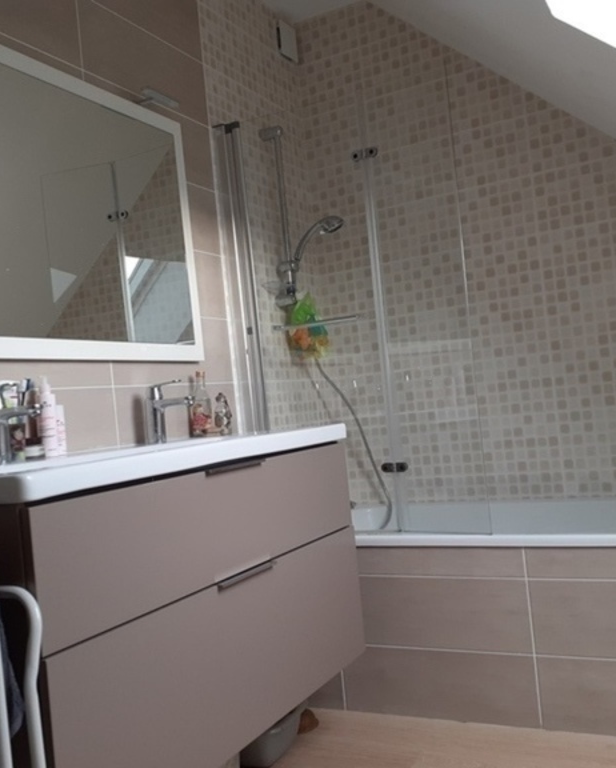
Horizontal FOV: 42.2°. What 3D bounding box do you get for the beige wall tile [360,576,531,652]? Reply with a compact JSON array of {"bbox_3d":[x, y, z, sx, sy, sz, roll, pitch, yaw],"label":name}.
[{"bbox_3d":[0.354,0.672,2.344,0.592,0.206,0.013,-6,-2,27],"label":"beige wall tile"}]

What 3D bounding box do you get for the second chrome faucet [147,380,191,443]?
[{"bbox_3d":[-0.370,0.073,2.119,0.128,0.163,0.048,-6,-2,27],"label":"second chrome faucet"}]

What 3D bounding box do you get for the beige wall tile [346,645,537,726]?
[{"bbox_3d":[0.374,0.876,2.340,0.592,0.199,0.013,-6,-2,27],"label":"beige wall tile"}]

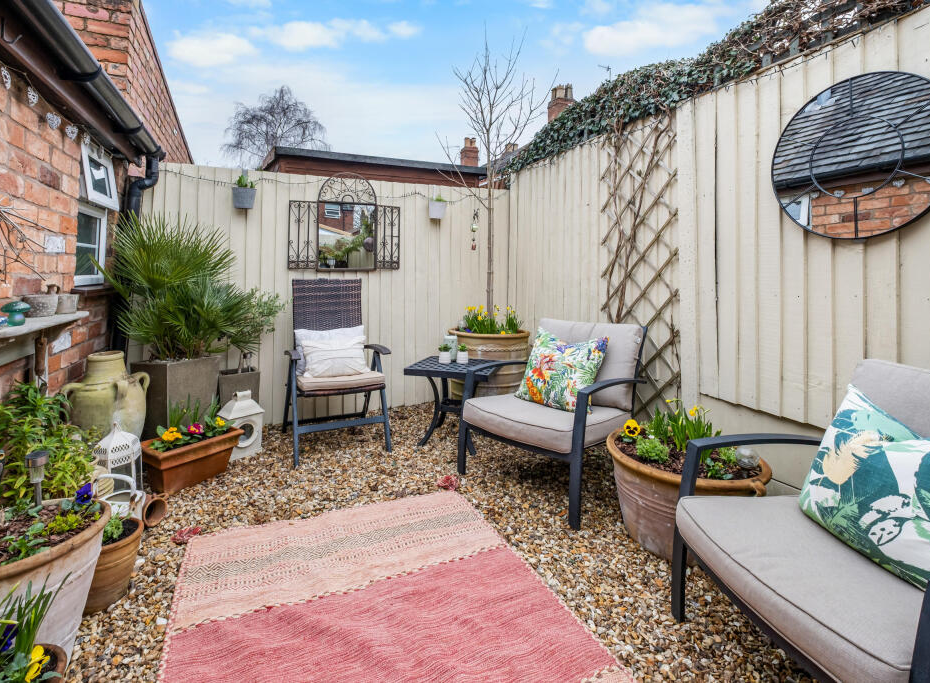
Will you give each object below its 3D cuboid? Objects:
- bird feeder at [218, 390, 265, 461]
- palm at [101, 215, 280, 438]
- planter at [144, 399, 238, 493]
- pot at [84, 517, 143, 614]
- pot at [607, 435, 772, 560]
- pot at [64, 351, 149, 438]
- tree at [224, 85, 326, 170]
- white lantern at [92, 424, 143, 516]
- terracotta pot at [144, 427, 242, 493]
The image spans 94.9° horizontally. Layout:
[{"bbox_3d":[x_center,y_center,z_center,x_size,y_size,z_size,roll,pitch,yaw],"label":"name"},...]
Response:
[{"bbox_3d":[-1.350,0.487,2.600,0.190,0.380,0.180,-5,7,-42],"label":"bird feeder"},{"bbox_3d":[-1.701,-0.064,2.655,0.964,1.455,0.806,-3,8,-24],"label":"palm"},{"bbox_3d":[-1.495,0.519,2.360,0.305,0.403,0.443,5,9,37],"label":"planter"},{"bbox_3d":[-1.235,0.765,1.443,0.250,0.220,0.250,0,5,0],"label":"pot"},{"bbox_3d":[0.885,0.632,1.790,0.620,0.370,0.620,2,6,26],"label":"pot"},{"bbox_3d":[-1.800,0.400,2.150,0.350,0.660,0.350,-5,7,-42],"label":"pot"},{"bbox_3d":[-8.078,-7.129,18.000,4.300,6.800,4.300,-2,7,-18],"label":"tree"},{"bbox_3d":[-1.662,0.566,2.045,0.236,0.433,0.236,-4,8,-30],"label":"white lantern"},{"bbox_3d":[-1.492,0.624,2.355,0.275,0.197,0.423,5,9,37],"label":"terracotta pot"}]

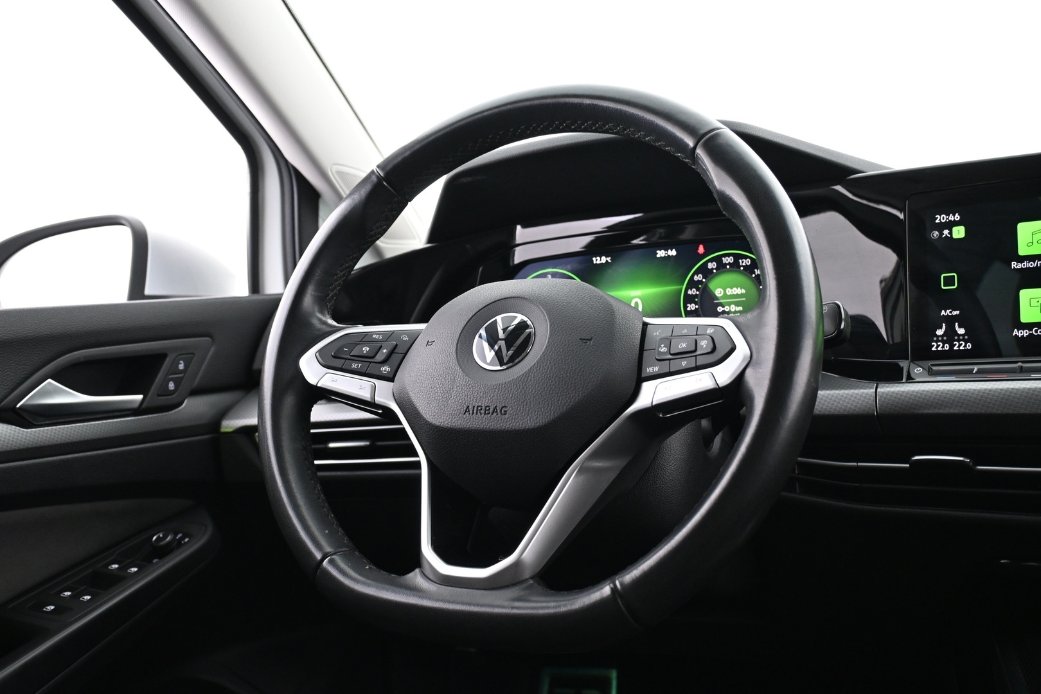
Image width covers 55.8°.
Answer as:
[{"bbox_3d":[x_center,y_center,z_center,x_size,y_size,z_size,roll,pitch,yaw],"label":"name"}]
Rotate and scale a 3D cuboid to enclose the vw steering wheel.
[{"bbox_3d":[0.006,0.007,0.621,0.370,0.360,0.090,-1,-20,27],"label":"vw steering wheel"}]

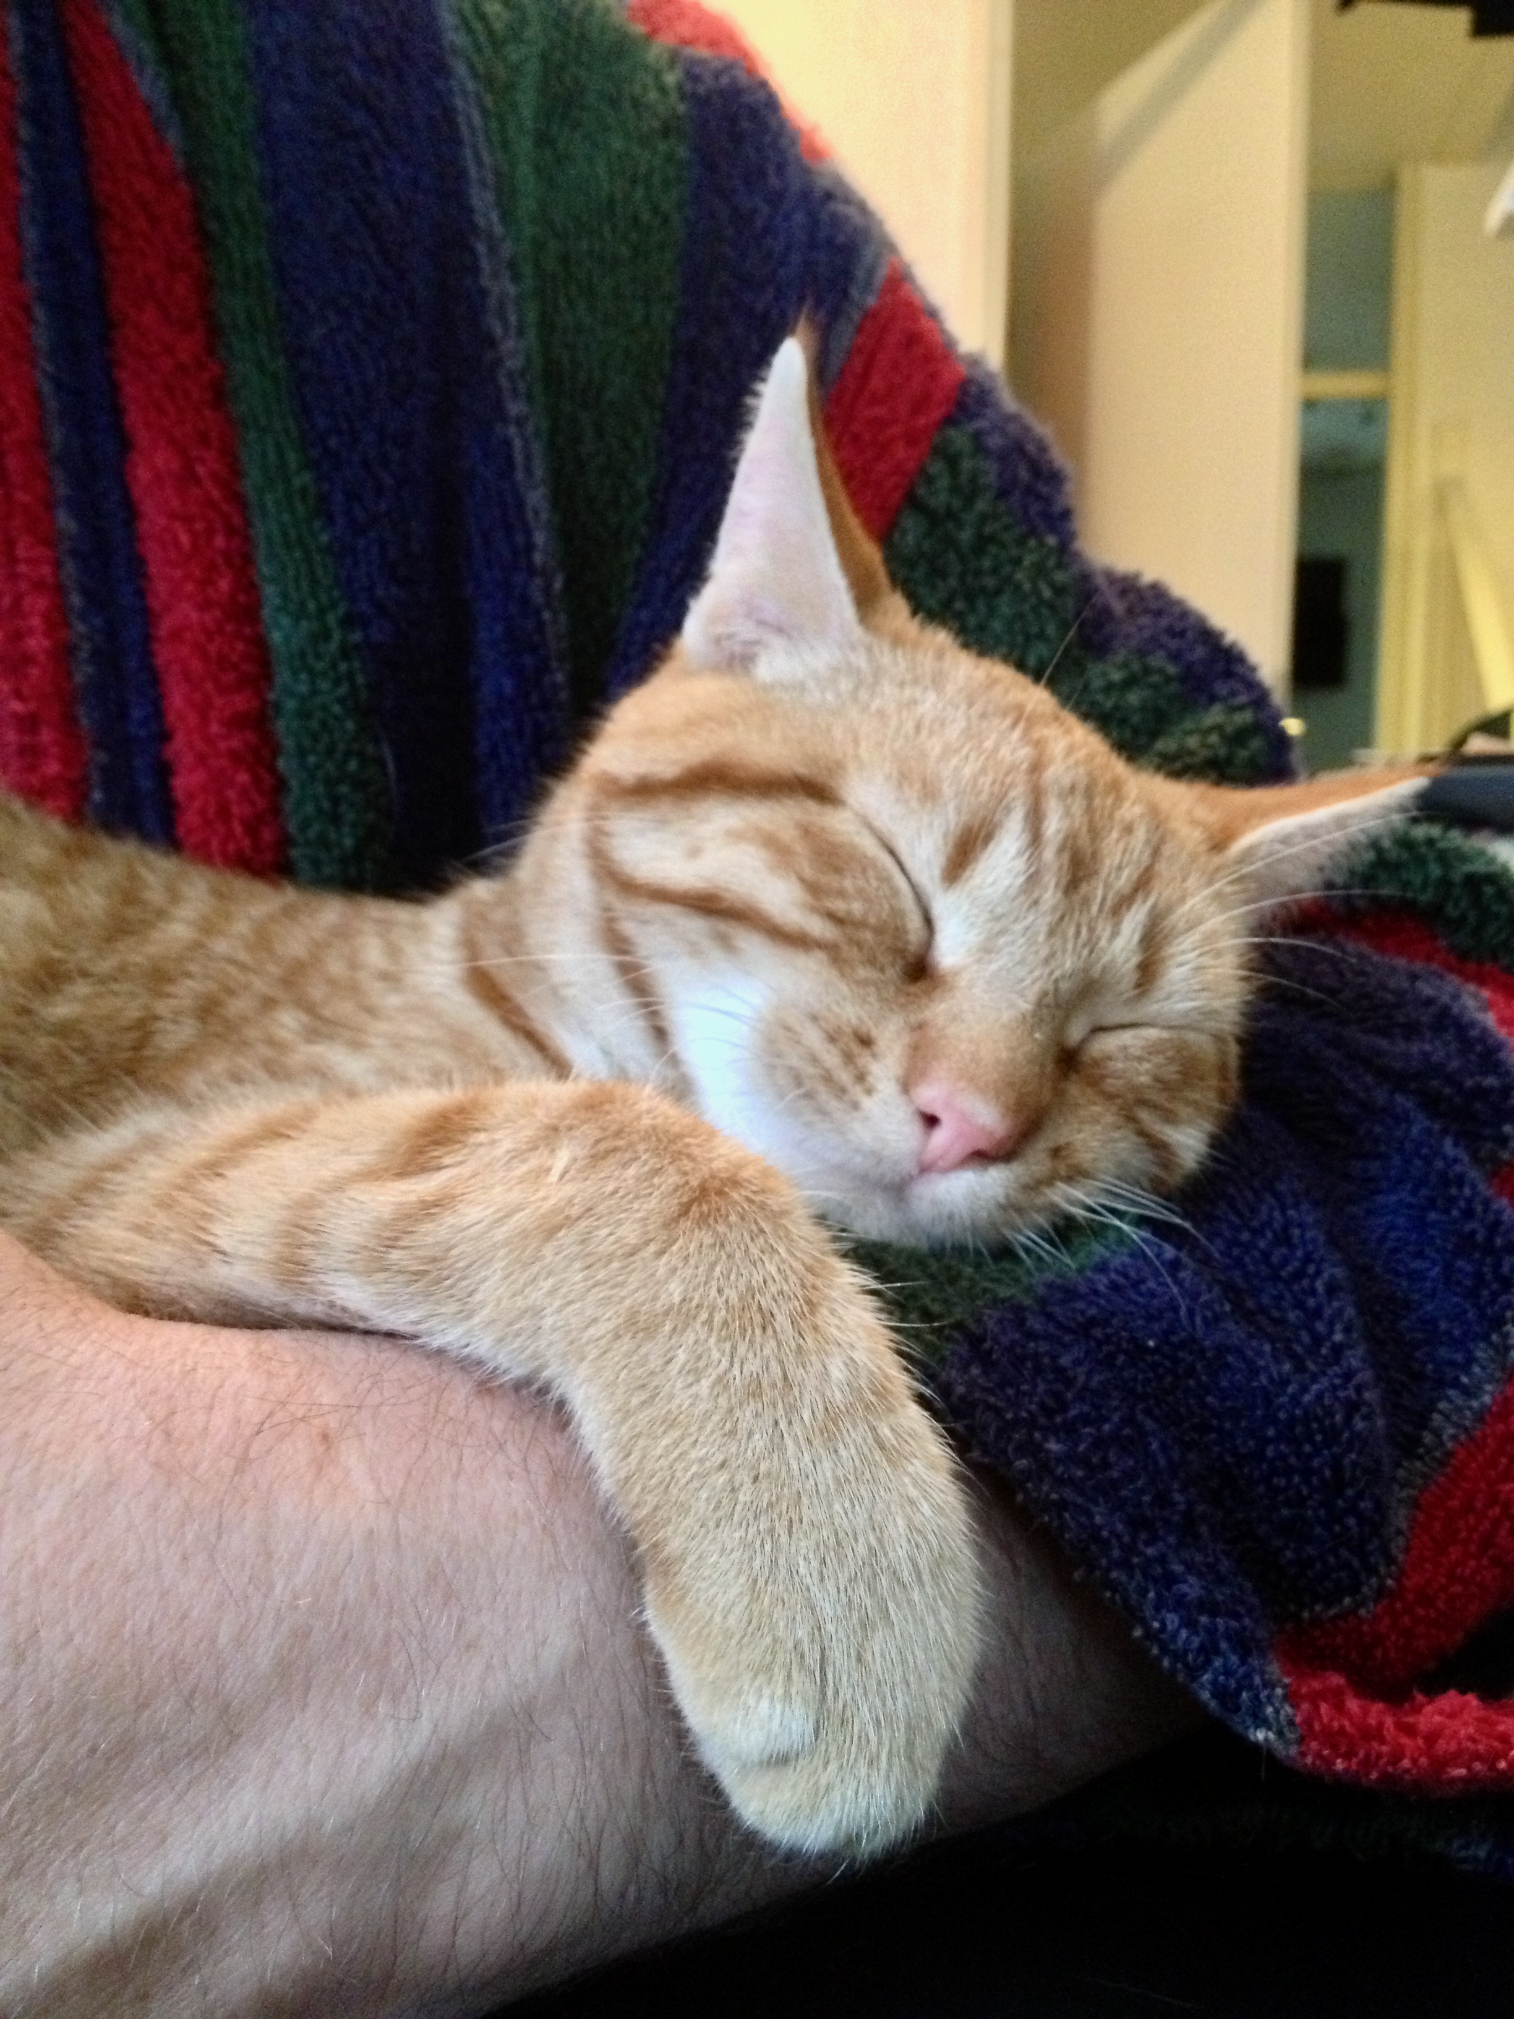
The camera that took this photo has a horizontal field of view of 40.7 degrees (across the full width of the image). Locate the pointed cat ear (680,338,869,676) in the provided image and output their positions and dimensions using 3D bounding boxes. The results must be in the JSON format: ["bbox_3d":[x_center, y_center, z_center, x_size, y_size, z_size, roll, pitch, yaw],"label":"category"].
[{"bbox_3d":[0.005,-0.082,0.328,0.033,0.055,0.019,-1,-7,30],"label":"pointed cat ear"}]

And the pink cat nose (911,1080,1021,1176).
[{"bbox_3d":[0.029,0.017,0.288,0.017,0.013,0.011,30,6,-15],"label":"pink cat nose"}]

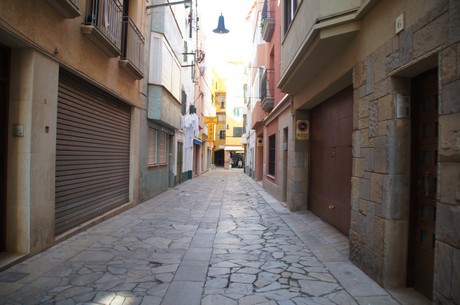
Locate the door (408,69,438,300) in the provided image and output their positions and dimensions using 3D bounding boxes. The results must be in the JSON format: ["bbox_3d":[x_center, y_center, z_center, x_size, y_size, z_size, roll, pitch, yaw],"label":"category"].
[{"bbox_3d":[1.916,0.307,3.187,0.080,2.190,0.850,1,-1,-1],"label":"door"}]

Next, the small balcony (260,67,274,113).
[{"bbox_3d":[1.448,-2.218,13.351,0.320,1.550,1.700,1,-1,-1],"label":"small balcony"}]

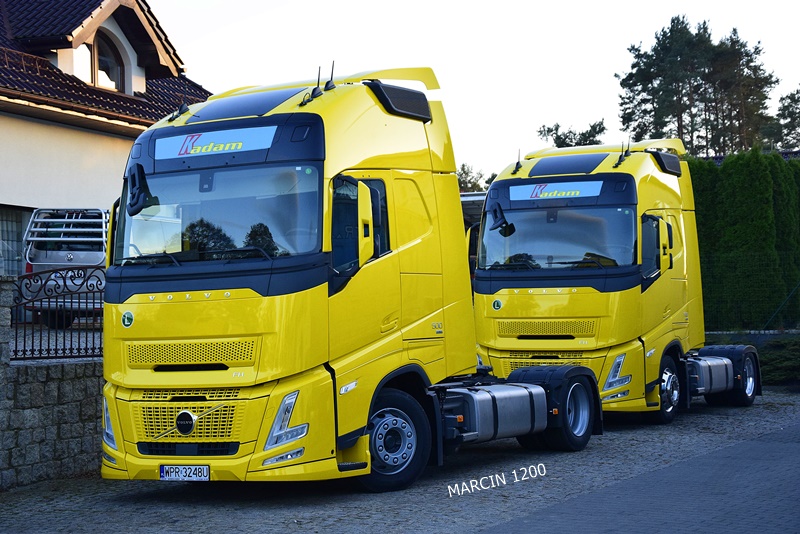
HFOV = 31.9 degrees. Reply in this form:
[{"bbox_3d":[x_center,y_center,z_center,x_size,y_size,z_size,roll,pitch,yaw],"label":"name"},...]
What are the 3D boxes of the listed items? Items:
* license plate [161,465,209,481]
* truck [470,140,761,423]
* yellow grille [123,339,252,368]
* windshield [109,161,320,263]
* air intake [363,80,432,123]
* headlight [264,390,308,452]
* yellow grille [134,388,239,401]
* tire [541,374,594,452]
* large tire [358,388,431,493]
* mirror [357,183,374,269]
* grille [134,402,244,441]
[{"bbox_3d":[-1.798,1.723,11.702,0.525,0.120,0.020,-4,-6,30],"label":"license plate"},{"bbox_3d":[3.310,0.203,20.813,2.700,3.980,6.200,-2,-3,29],"label":"truck"},{"bbox_3d":[-1.784,0.723,11.837,1.390,0.250,0.070,-4,-3,30],"label":"yellow grille"},{"bbox_3d":[-1.678,-0.411,12.143,2.200,0.900,0.300,-4,-14,30],"label":"windshield"},{"bbox_3d":[-0.045,-1.552,13.173,0.350,0.330,0.850,-4,-3,30],"label":"air intake"},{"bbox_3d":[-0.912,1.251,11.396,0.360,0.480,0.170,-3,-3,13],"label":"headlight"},{"bbox_3d":[-1.787,1.077,11.831,1.150,0.110,0.060,-4,-3,30],"label":"yellow grille"},{"bbox_3d":[1.857,1.614,15.783,0.310,0.960,0.960,-4,-3,30],"label":"tire"},{"bbox_3d":[-0.169,1.552,12.517,0.960,0.960,0.310,0,-3,-39],"label":"large tire"},{"bbox_3d":[-0.243,-0.357,11.732,0.200,0.750,0.200,-4,-3,30],"label":"mirror"},{"bbox_3d":[-1.784,1.301,11.772,1.180,0.330,0.100,-4,-3,30],"label":"grille"}]

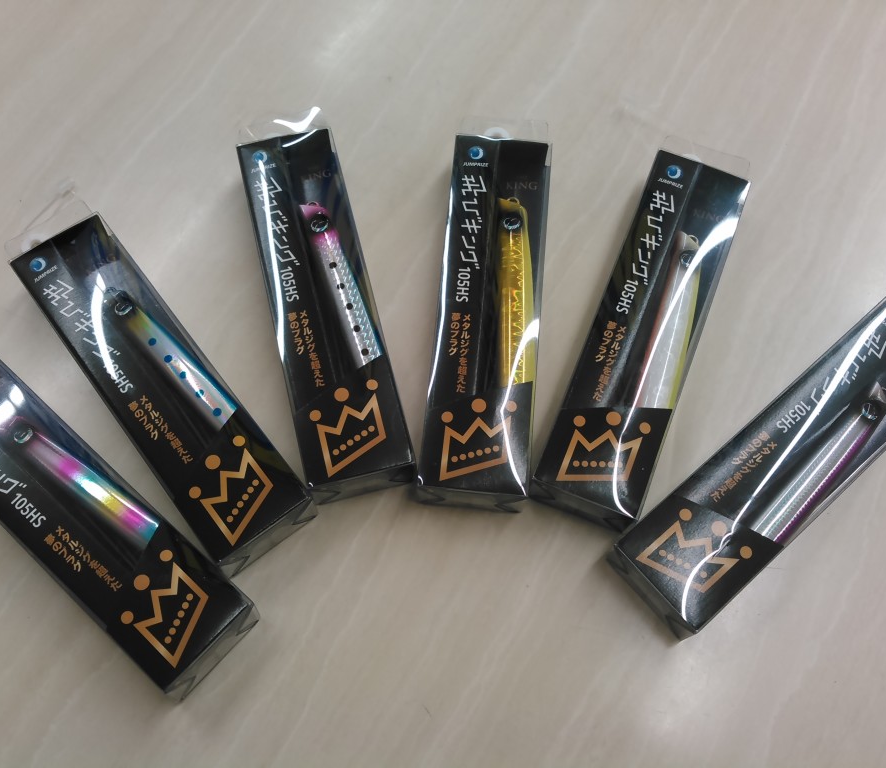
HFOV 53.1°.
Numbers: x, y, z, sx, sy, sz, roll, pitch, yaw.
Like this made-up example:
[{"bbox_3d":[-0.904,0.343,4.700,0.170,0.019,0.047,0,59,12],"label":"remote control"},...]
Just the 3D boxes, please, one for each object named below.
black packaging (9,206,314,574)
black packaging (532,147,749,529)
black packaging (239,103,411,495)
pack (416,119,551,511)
[{"bbox_3d":[-0.122,-0.004,0.378,0.043,0.027,0.177,-36,73,-13],"label":"black packaging"},{"bbox_3d":[0.089,-0.027,0.387,0.043,0.027,0.177,21,70,8],"label":"black packaging"},{"bbox_3d":[-0.053,-0.039,0.391,0.043,0.027,0.177,-13,69,-5],"label":"black packaging"},{"bbox_3d":[0.020,-0.035,0.390,0.043,0.027,0.177,5,69,2],"label":"pack"}]

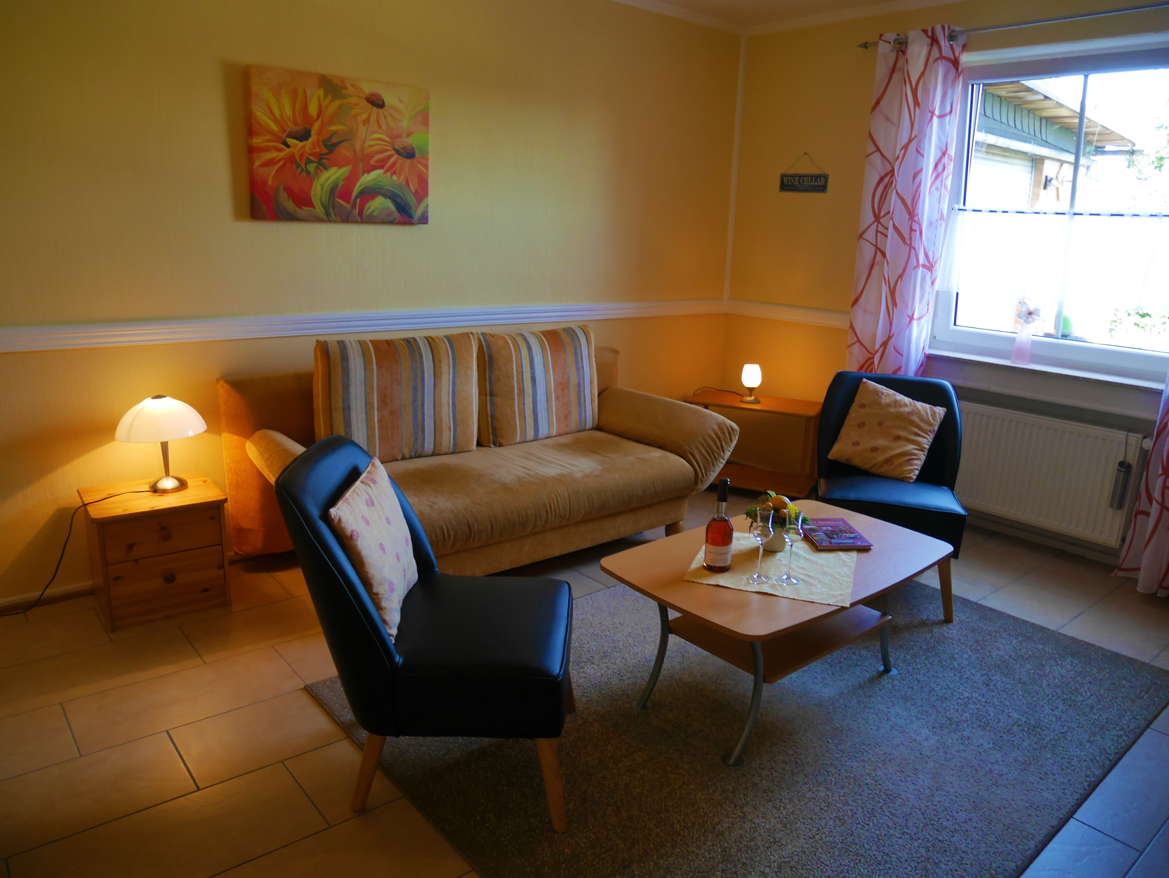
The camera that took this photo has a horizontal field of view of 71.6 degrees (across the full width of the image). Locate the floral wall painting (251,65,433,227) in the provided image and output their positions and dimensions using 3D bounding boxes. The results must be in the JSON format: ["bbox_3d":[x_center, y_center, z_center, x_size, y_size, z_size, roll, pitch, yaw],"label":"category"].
[{"bbox_3d":[-0.972,-1.174,3.316,0.750,0.558,0.034,-9,18,-38],"label":"floral wall painting"}]

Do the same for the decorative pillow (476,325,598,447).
[{"bbox_3d":[-0.218,-0.258,3.770,0.605,0.498,0.135,-9,7,-38],"label":"decorative pillow"}]

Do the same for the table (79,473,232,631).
[{"bbox_3d":[-1.564,0.401,2.967,0.420,0.417,0.404,-8,17,-35],"label":"table"}]

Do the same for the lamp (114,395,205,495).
[{"bbox_3d":[-1.544,0.011,2.969,0.289,0.340,0.289,-9,18,-38],"label":"lamp"}]

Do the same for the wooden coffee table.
[{"bbox_3d":[0.597,0.561,2.475,1.029,0.455,0.621,-9,18,-38],"label":"wooden coffee table"}]

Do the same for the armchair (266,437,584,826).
[{"bbox_3d":[-0.352,0.430,2.056,0.632,0.861,0.545,2,14,0],"label":"armchair"}]

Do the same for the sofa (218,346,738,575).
[{"bbox_3d":[-0.345,0.108,3.517,2.058,0.794,0.982,-9,18,-38],"label":"sofa"}]

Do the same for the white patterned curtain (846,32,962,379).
[{"bbox_3d":[1.545,-0.776,4.045,0.108,2.300,0.424,-9,18,-38],"label":"white patterned curtain"}]

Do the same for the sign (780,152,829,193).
[{"bbox_3d":[1.207,-1.468,4.473,0.011,0.208,0.319,-9,18,-38],"label":"sign"}]

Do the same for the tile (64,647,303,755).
[{"bbox_3d":[-1.182,0.765,2.414,0.595,0.010,0.312,-9,18,-38],"label":"tile"}]

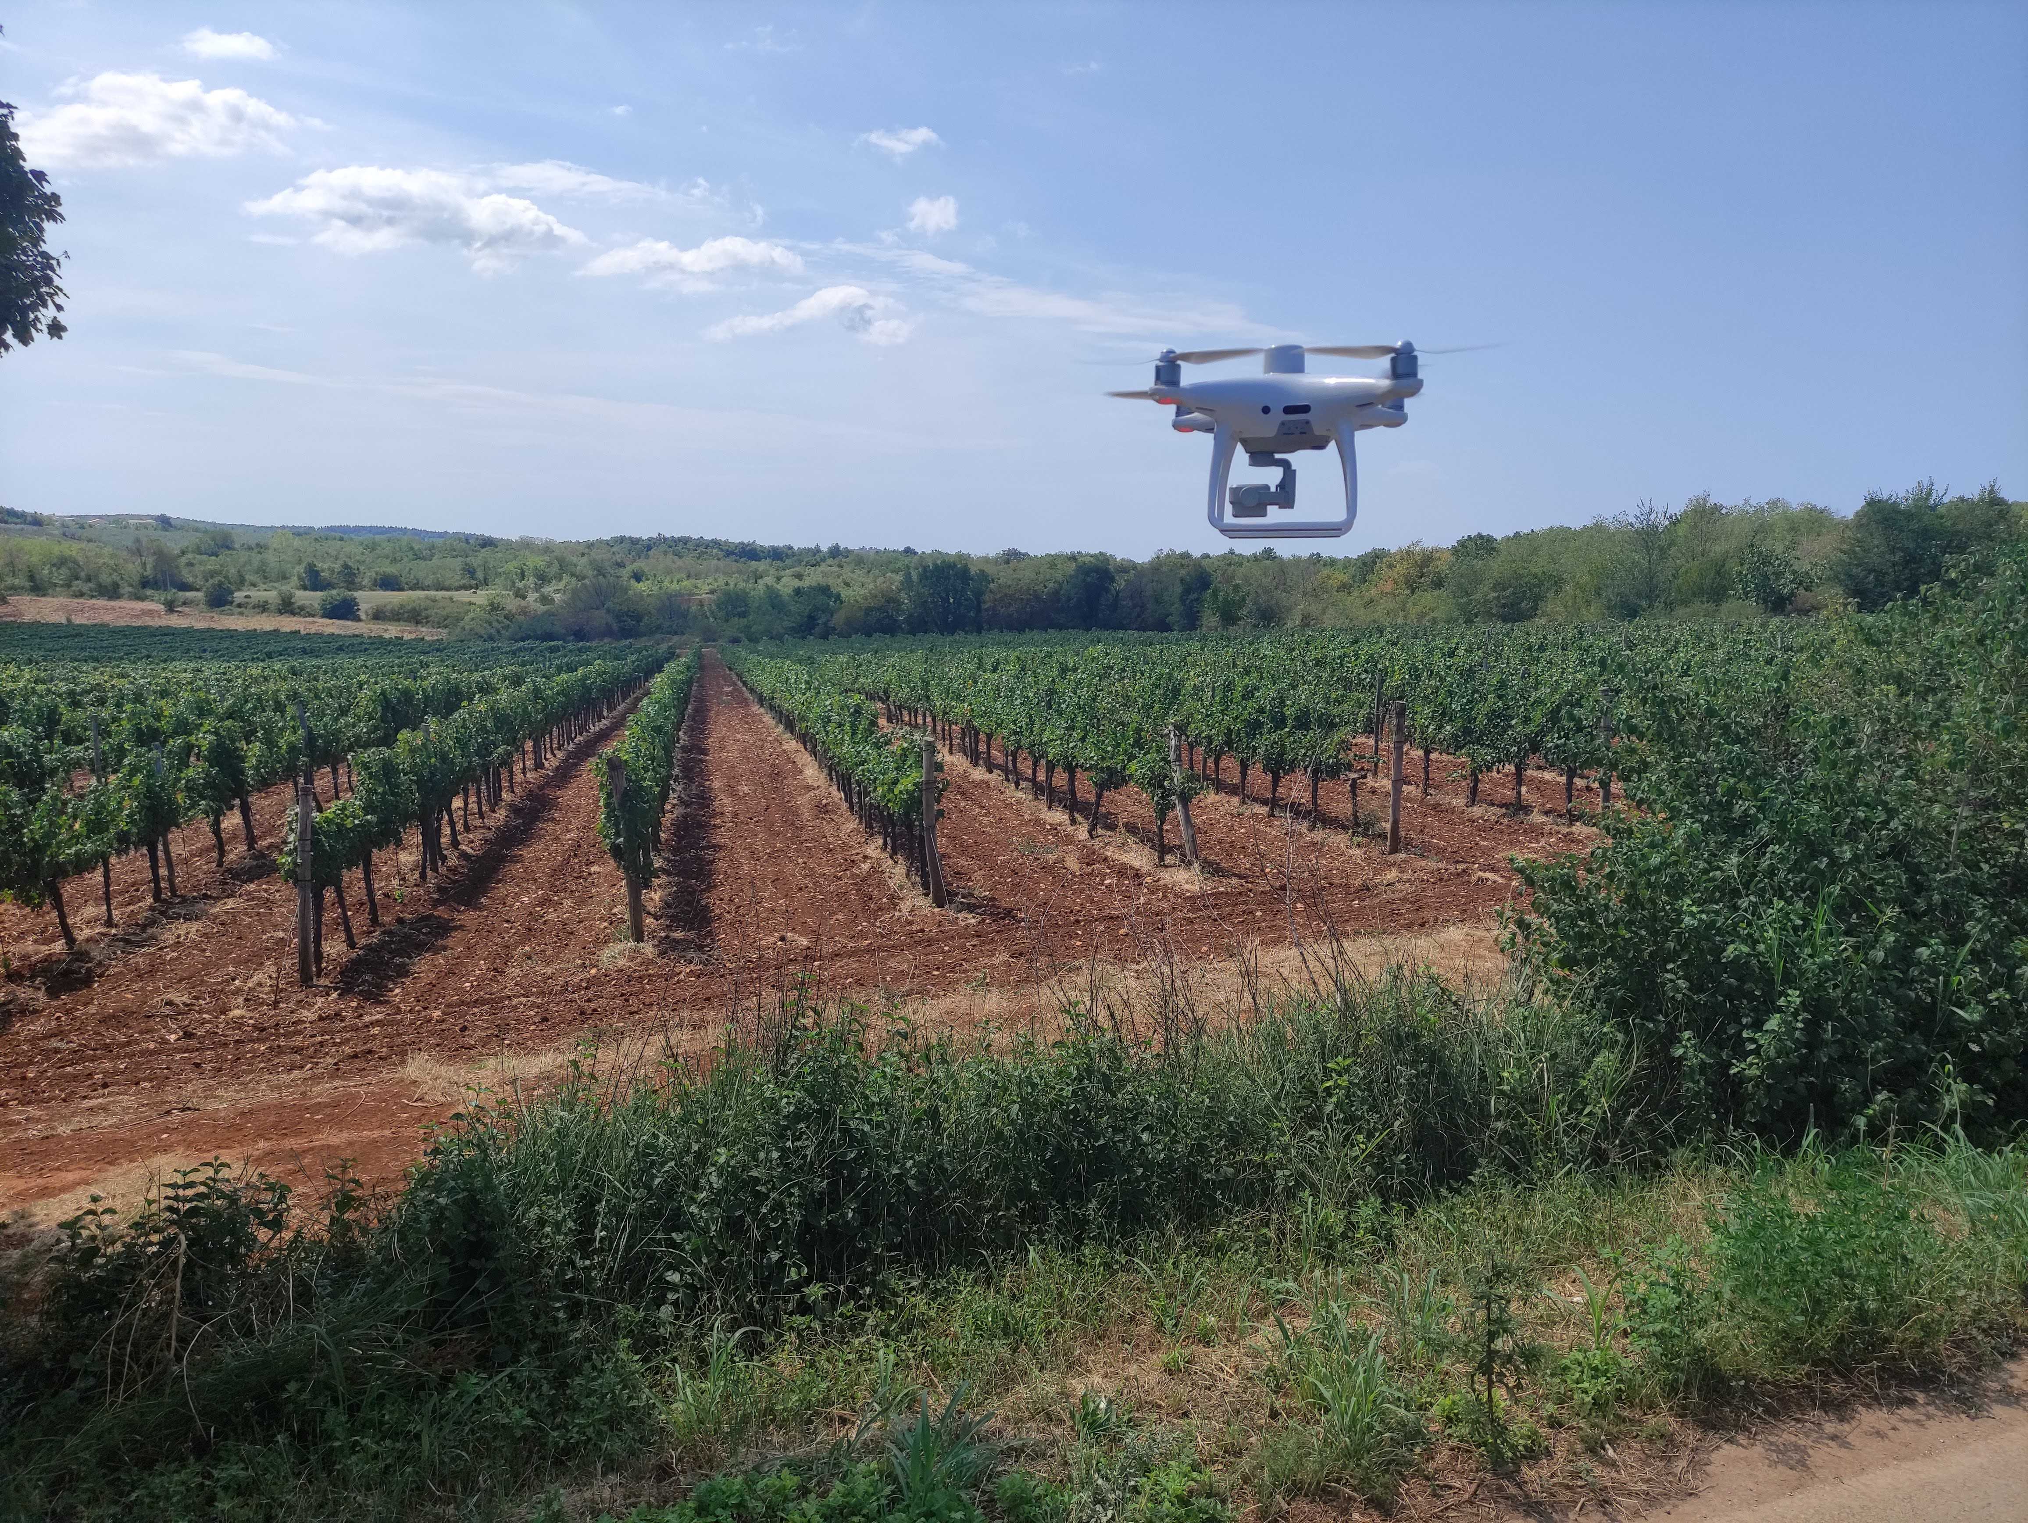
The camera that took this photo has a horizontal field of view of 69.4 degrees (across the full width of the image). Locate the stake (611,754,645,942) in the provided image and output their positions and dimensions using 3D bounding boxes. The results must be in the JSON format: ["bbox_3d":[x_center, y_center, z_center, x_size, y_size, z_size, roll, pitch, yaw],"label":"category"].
[{"bbox_3d":[-3.389,0.769,12.834,0.118,1.663,0.118,-6,7,-14],"label":"stake"}]

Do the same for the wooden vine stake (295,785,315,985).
[{"bbox_3d":[-5.711,0.996,11.835,0.105,1.641,0.105,0,5,-26],"label":"wooden vine stake"}]

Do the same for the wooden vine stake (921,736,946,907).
[{"bbox_3d":[-0.756,0.586,13.982,0.112,1.634,0.112,-4,5,-3],"label":"wooden vine stake"}]

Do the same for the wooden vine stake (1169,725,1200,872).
[{"bbox_3d":[1.770,0.375,15.291,0.116,1.491,0.116,-7,4,8],"label":"wooden vine stake"}]

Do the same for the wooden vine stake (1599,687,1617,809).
[{"bbox_3d":[6.890,-0.057,17.035,0.114,1.599,0.114,0,5,22],"label":"wooden vine stake"}]

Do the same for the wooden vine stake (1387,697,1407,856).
[{"bbox_3d":[4.130,0.175,15.782,0.113,1.665,0.113,2,6,15],"label":"wooden vine stake"}]

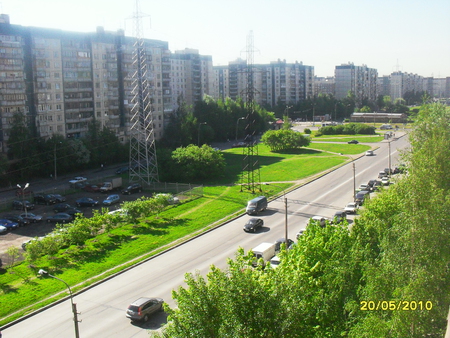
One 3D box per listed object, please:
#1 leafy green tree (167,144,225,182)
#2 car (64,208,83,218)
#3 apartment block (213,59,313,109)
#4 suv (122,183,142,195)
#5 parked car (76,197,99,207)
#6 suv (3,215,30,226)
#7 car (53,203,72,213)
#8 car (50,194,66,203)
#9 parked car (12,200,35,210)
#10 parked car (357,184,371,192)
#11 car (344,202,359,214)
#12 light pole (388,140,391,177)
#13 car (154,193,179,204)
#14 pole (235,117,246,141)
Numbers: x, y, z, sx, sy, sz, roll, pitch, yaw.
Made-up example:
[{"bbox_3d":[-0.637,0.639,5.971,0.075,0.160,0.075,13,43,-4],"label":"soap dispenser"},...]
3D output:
[{"bbox_3d":[-7.698,-2.450,136.771,13.500,7.500,11.000,4,10,28],"label":"leafy green tree"},{"bbox_3d":[-27.469,8.175,90.399,4.300,1.450,1.720,3,11,20],"label":"car"},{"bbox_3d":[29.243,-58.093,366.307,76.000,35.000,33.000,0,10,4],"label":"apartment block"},{"bbox_3d":[-19.619,4.278,104.500,1.800,1.670,4.500,7,12,38],"label":"suv"},{"bbox_3d":[-28.092,6.772,100.844,4.400,1.450,1.720,1,9,13],"label":"parked car"},{"bbox_3d":[-36.132,8.911,85.865,4.500,1.650,1.800,6,12,30],"label":"suv"},{"bbox_3d":[-28.837,7.110,89.054,4.300,1.450,1.700,4,11,25],"label":"car"},{"bbox_3d":[-35.489,6.301,104.418,4.200,1.450,1.720,3,10,25],"label":"car"},{"bbox_3d":[-40.208,7.292,98.706,4.300,1.470,1.720,3,10,25],"label":"parked car"},{"bbox_3d":[31.166,4.331,110.373,1.750,1.450,4.300,4,10,28],"label":"parked car"},{"bbox_3d":[23.917,7.450,93.234,1.700,1.450,4.250,6,12,30],"label":"car"},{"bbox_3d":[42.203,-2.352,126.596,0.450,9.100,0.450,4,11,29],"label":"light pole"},{"bbox_3d":[-11.886,6.168,101.298,4.400,1.480,1.750,4,11,25],"label":"car"},{"bbox_3d":[6.597,-17.939,222.470,3.500,10.100,0.400,4,10,28],"label":"pole"}]

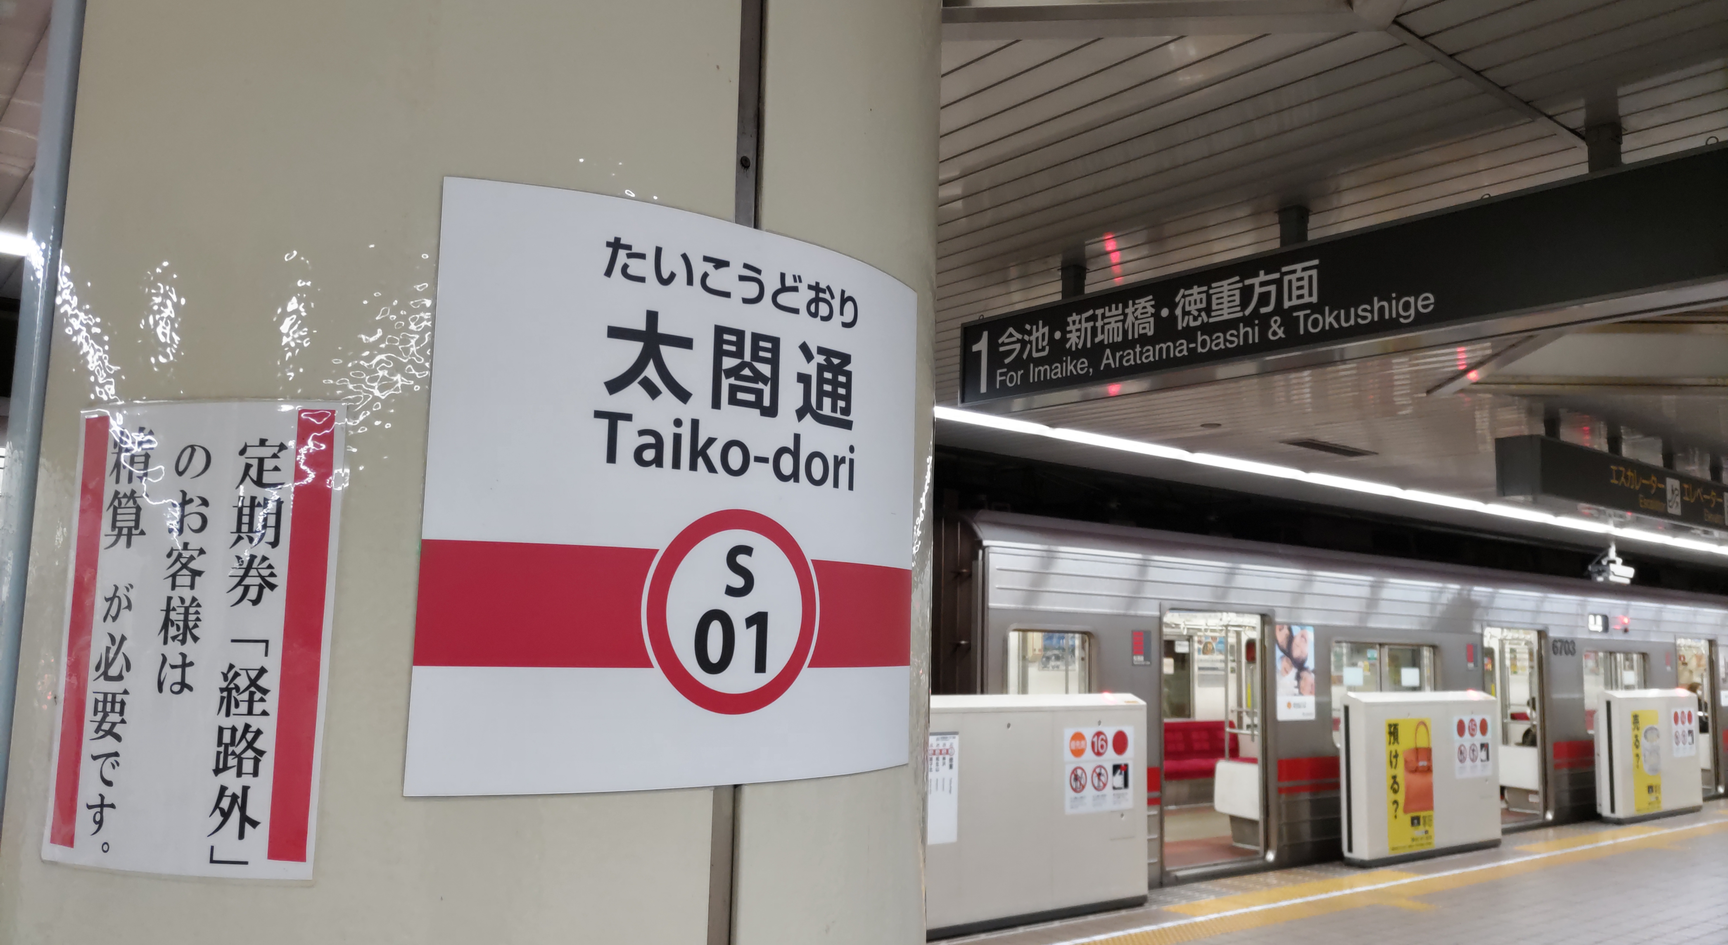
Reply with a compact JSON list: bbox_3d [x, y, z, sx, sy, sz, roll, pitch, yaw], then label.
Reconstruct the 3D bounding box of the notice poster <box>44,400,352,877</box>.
[{"bbox_3d":[-0.436,0.104,0.834,0.209,0.299,0.013,-1,-7,15],"label":"notice poster"}]

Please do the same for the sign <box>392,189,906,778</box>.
[{"bbox_3d":[-0.102,0.021,0.950,0.425,0.401,0.058,7,-9,-40],"label":"sign"}]

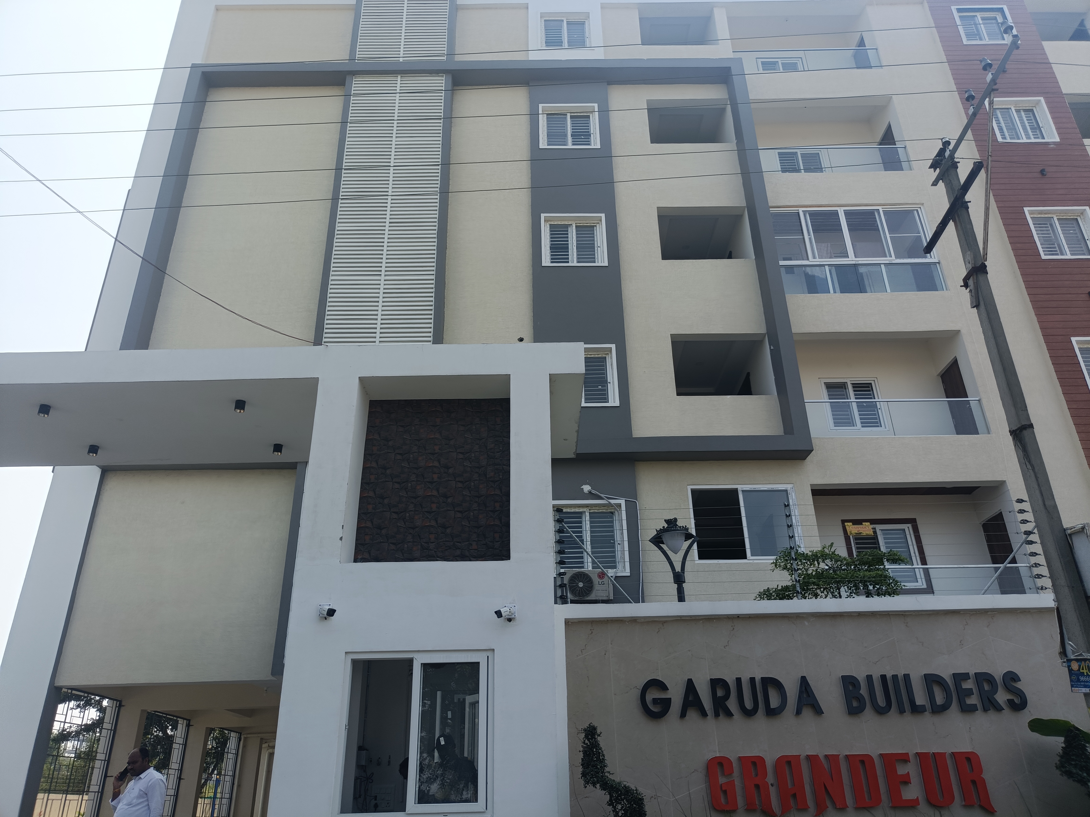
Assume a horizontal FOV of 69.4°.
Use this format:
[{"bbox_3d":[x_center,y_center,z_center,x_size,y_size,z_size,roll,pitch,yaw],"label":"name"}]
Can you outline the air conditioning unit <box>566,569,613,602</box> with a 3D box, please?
[{"bbox_3d":[0.692,2.876,12.681,0.758,0.492,0.260,-1,-26,-1],"label":"air conditioning unit"}]

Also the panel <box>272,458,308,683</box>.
[{"bbox_3d":[-4.114,2.554,12.901,0.180,3.518,0.339,-1,-26,-1],"label":"panel"}]

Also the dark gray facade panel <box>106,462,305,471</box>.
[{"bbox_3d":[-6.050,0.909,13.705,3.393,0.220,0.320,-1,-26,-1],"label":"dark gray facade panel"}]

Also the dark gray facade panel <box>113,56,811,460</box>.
[{"bbox_3d":[-1.636,-3.393,15.742,12.278,9.575,0.442,-1,-26,-1],"label":"dark gray facade panel"}]

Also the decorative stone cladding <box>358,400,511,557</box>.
[{"bbox_3d":[-1.049,0.734,7.661,1.464,1.818,0.070,-1,-26,-1],"label":"decorative stone cladding"}]

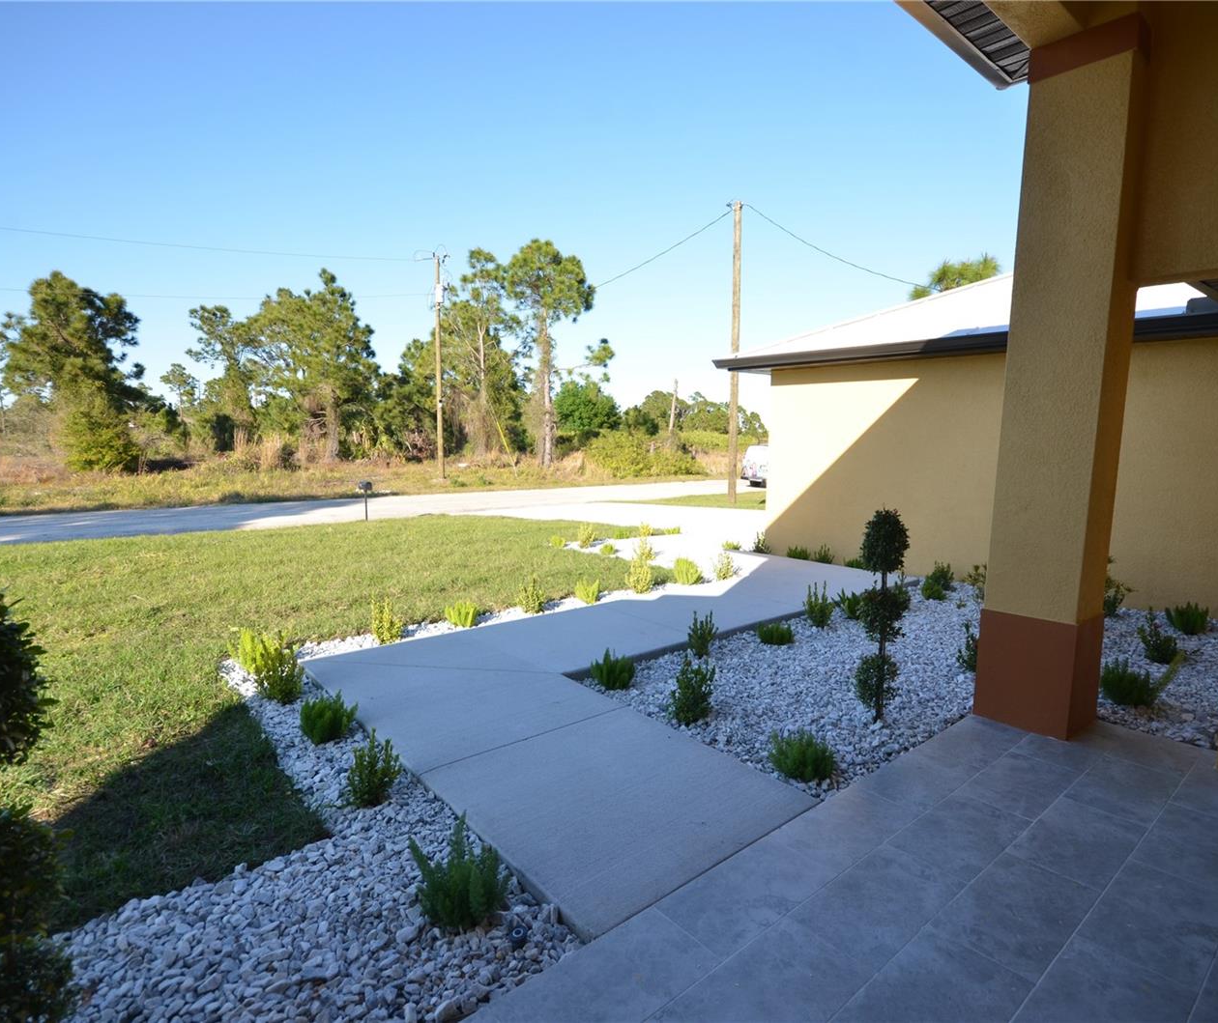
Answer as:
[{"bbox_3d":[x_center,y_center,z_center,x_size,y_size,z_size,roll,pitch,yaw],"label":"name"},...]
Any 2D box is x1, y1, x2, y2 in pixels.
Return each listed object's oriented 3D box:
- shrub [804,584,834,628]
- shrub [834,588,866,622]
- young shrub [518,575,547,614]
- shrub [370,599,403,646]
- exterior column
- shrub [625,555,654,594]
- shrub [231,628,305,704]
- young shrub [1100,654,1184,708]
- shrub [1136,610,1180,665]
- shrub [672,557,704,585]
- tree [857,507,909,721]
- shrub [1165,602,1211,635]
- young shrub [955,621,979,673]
[{"bbox_3d":[1.891,0.826,5.738,0.250,0.380,0.250,-5,8,-38],"label":"shrub"},{"bbox_3d":[2.239,0.835,5.888,0.310,0.290,0.340,-5,8,-38],"label":"shrub"},{"bbox_3d":[-0.721,0.767,6.044,0.260,0.340,0.260,1,7,0],"label":"young shrub"},{"bbox_3d":[-1.766,0.859,5.092,0.260,0.350,0.260,-5,8,-38],"label":"shrub"},{"bbox_3d":[2.395,-0.560,3.412,0.420,3.450,0.440,-5,8,-38],"label":"exterior column"},{"bbox_3d":[0.335,0.669,6.930,0.310,0.390,0.310,1,6,0],"label":"shrub"},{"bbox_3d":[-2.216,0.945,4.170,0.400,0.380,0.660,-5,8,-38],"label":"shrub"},{"bbox_3d":[3.303,1.025,3.984,0.350,0.300,0.390,-5,8,-38],"label":"young shrub"},{"bbox_3d":[4.124,0.935,4.808,0.290,0.380,0.290,-5,8,-38],"label":"shrub"},{"bbox_3d":[0.919,0.675,7.378,0.360,0.290,0.360,1,6,0],"label":"shrub"},{"bbox_3d":[1.603,0.601,3.713,0.300,1.260,0.300,-5,8,-38],"label":"tree"},{"bbox_3d":[4.948,0.904,5.472,0.290,0.270,0.300,-5,8,-38],"label":"shrub"},{"bbox_3d":[2.565,0.931,4.515,0.260,0.360,0.260,-5,8,-38],"label":"young shrub"}]

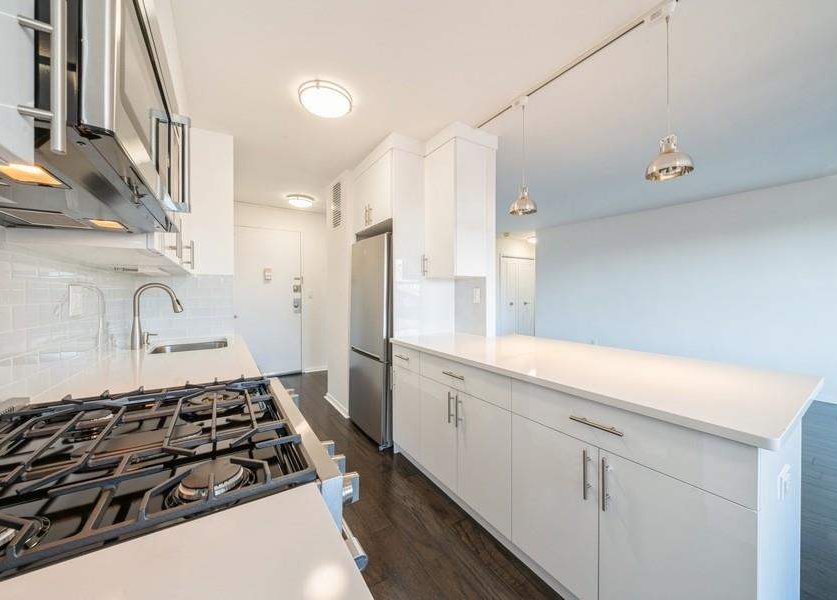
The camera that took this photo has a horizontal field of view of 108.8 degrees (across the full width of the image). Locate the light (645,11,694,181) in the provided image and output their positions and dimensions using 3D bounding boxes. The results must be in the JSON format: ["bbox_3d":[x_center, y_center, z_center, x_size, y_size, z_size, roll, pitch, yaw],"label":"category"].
[{"bbox_3d":[1.064,-0.886,1.273,0.160,0.700,0.160,-1,1,-33],"label":"light"}]

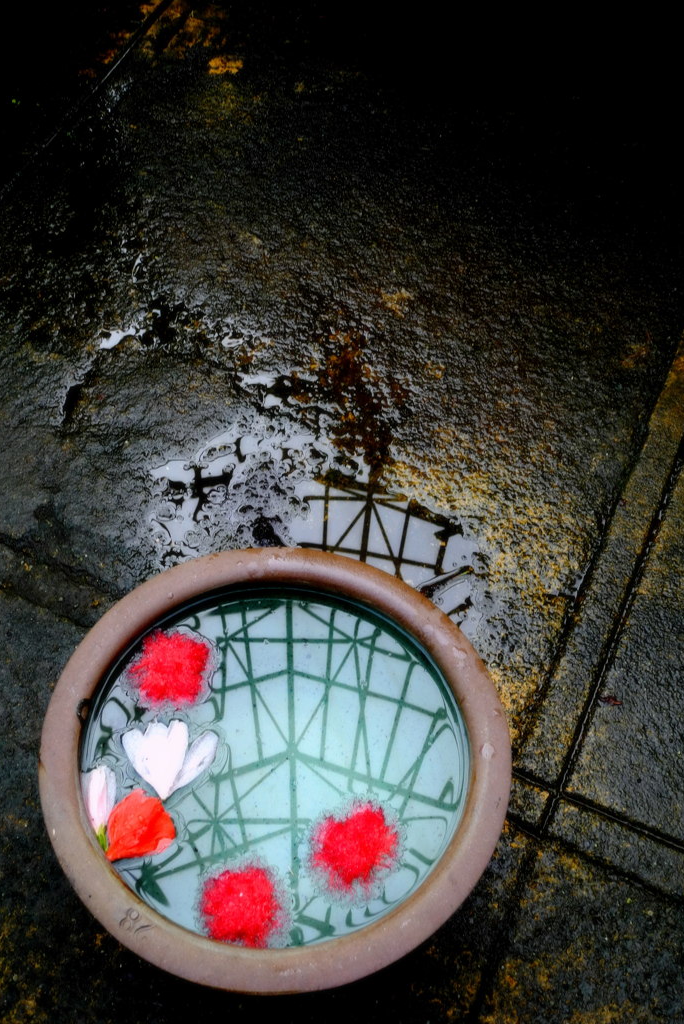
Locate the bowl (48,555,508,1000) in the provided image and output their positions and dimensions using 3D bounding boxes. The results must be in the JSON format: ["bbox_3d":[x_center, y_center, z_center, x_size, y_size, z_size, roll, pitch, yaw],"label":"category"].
[{"bbox_3d":[-0.055,0.204,0.967,0.400,0.070,0.400,2,56,-3],"label":"bowl"}]

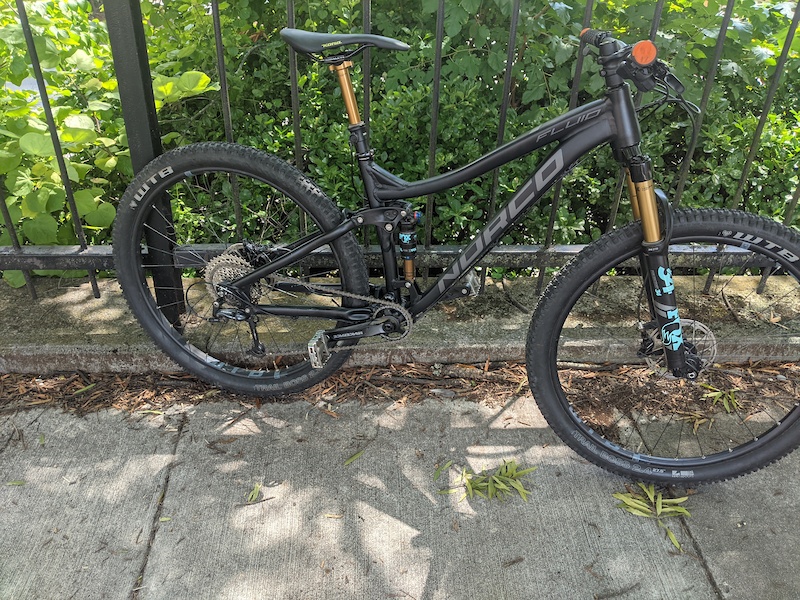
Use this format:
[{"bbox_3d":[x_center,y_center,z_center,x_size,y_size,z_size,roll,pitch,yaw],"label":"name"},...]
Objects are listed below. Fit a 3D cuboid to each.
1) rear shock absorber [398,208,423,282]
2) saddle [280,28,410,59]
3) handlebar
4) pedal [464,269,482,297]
[{"bbox_3d":[0.025,-0.126,1.536,0.056,0.200,0.050,4,24,13],"label":"rear shock absorber"},{"bbox_3d":[-0.112,-0.559,1.380,0.275,0.062,0.143,11,26,10],"label":"saddle"},{"bbox_3d":[0.451,-0.495,1.263,0.135,0.100,0.770,8,26,6],"label":"handlebar"},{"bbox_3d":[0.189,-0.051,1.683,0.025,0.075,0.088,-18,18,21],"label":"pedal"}]

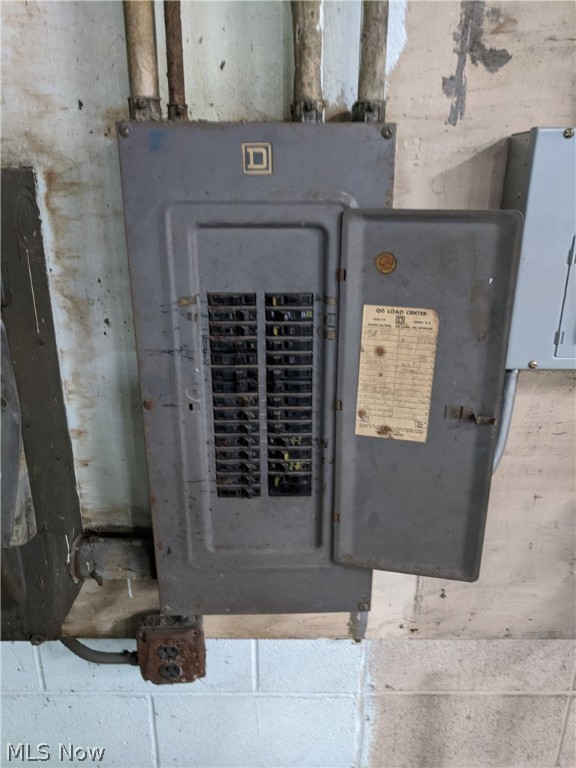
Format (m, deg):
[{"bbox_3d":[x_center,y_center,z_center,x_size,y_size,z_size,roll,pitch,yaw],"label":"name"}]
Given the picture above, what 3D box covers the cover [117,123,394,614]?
[{"bbox_3d":[-0.034,0.016,0.771,0.309,0.663,0.055,-1,19,-1],"label":"cover"}]

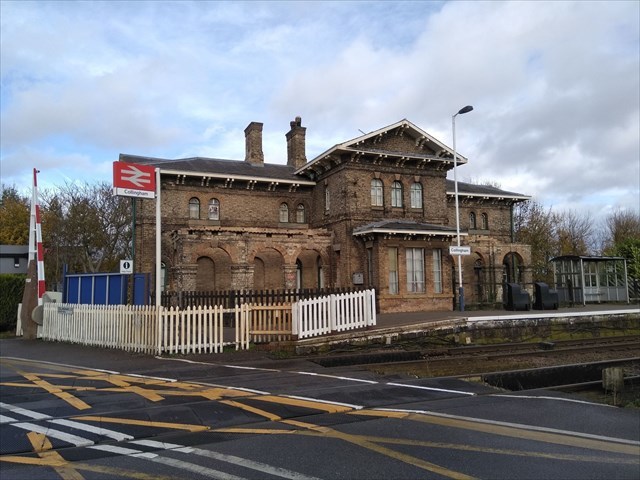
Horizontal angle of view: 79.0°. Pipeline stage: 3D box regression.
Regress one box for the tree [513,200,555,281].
[{"bbox_3d":[17.722,0.451,31.612,4.300,7.453,4.300,2,-6,-20],"label":"tree"}]

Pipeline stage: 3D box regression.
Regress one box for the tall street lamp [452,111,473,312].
[{"bbox_3d":[6.056,-1.345,16.390,0.350,8.500,0.800,4,-8,-40],"label":"tall street lamp"}]

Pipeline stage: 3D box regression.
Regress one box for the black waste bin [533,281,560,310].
[{"bbox_3d":[9.329,2.319,16.083,0.893,1.140,0.517,2,-6,-20],"label":"black waste bin"}]

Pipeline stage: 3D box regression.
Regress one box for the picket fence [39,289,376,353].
[{"bbox_3d":[-4.487,2.533,12.178,12.388,1.780,2.375,-2,-6,11],"label":"picket fence"}]

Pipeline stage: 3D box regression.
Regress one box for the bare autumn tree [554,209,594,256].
[{"bbox_3d":[24.953,0.805,37.593,4.500,7.819,4.500,2,-6,-20],"label":"bare autumn tree"}]

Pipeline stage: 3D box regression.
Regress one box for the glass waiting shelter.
[{"bbox_3d":[14.653,2.156,20.991,3.888,2.539,1.597,2,-6,-20],"label":"glass waiting shelter"}]

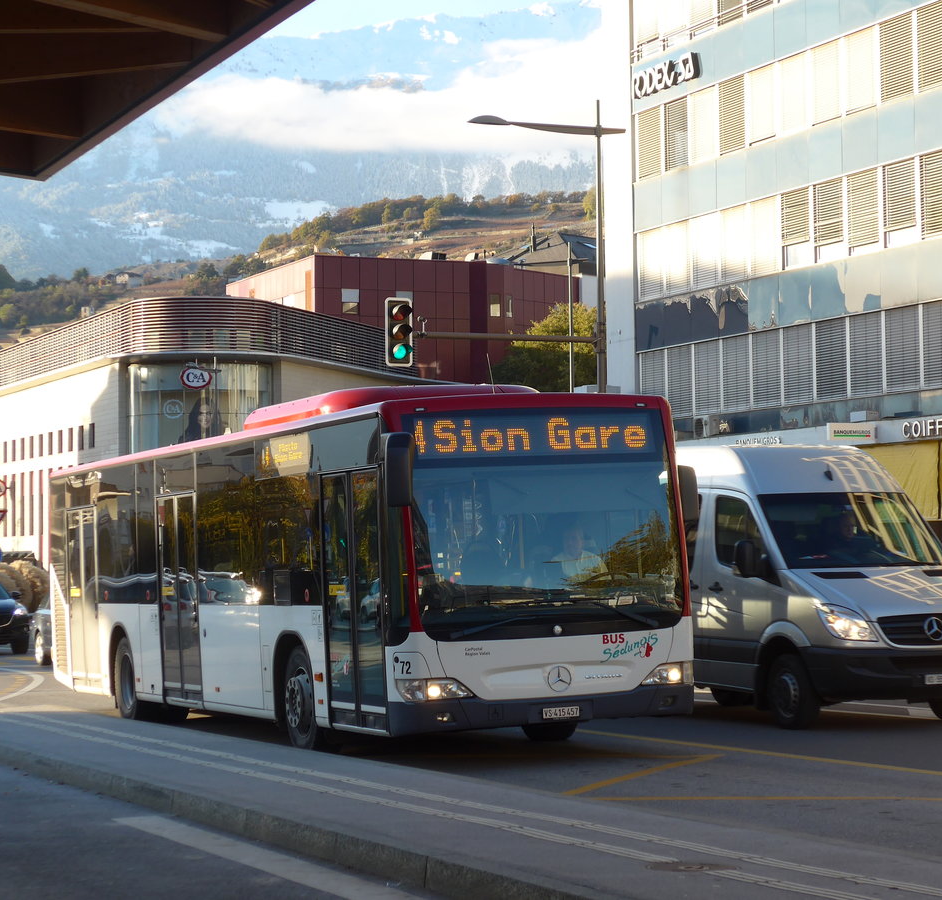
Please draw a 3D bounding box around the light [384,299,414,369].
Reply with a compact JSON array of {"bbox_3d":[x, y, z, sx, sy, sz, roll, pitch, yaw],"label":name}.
[{"bbox_3d":[-1.331,-2.212,48.300,0.560,1.300,0.420,1,-3,-25],"label":"light"}]

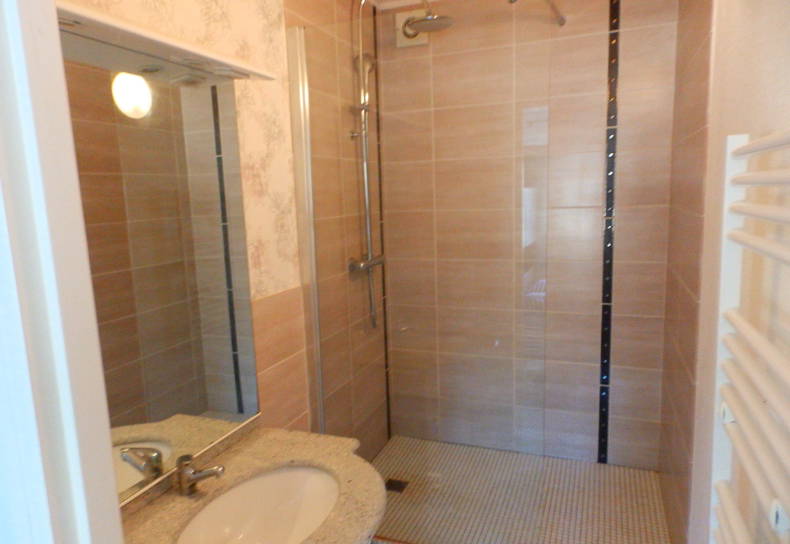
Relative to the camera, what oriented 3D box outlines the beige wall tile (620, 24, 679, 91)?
[{"bbox_3d":[1.073,-0.911,2.139,0.221,0.250,0.015,1,9,20],"label":"beige wall tile"}]

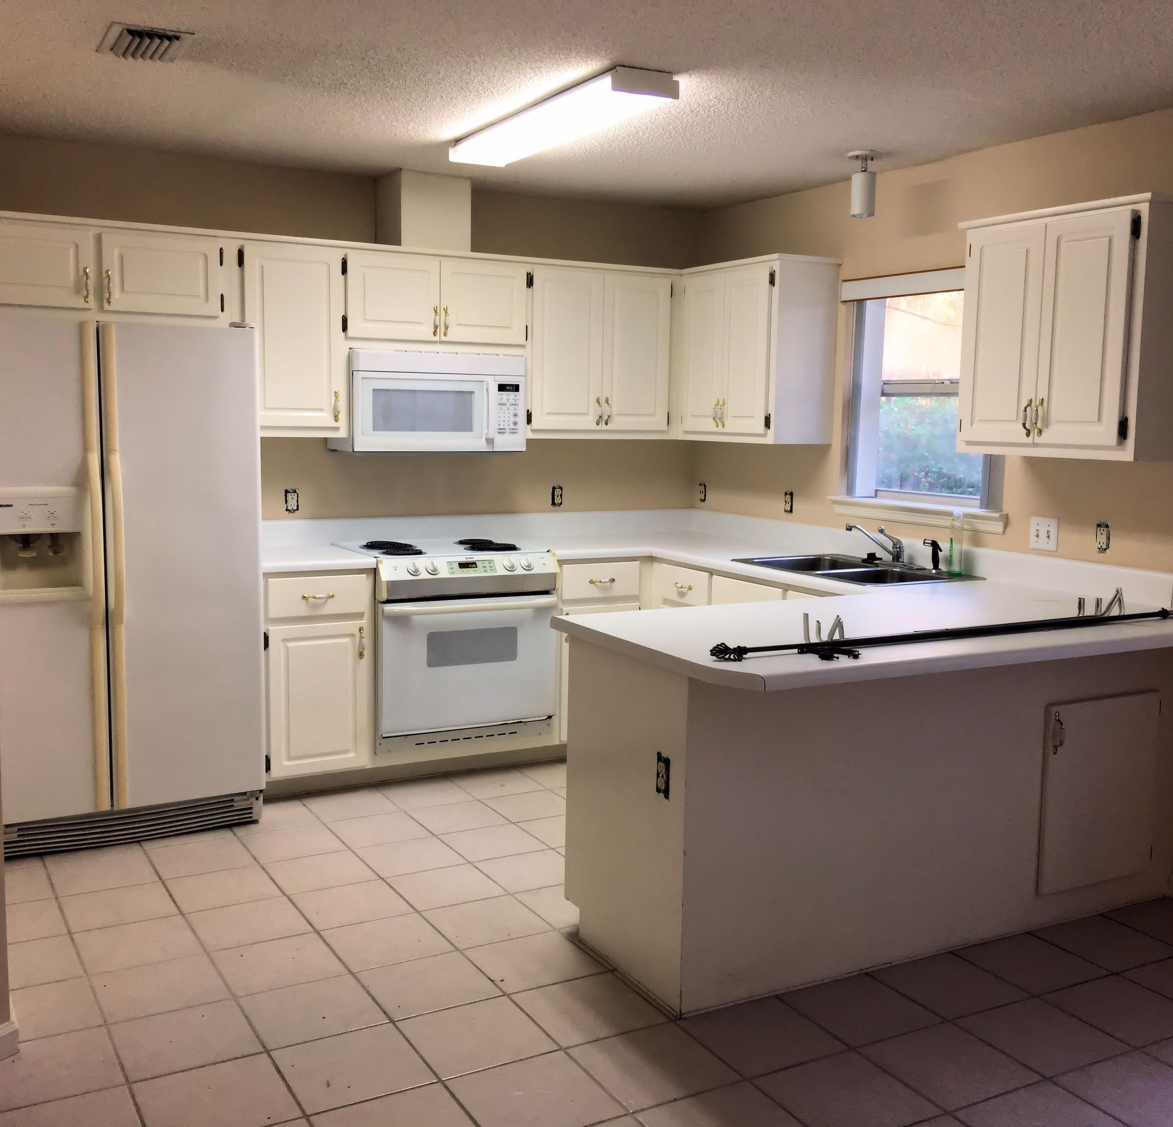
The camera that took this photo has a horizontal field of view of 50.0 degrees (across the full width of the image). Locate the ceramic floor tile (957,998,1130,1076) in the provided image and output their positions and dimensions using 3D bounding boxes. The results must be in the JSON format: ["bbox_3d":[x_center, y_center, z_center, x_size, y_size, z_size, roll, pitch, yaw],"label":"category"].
[{"bbox_3d":[1.105,1.149,3.060,0.295,0.010,0.295,-3,8,-29],"label":"ceramic floor tile"}]

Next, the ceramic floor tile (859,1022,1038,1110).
[{"bbox_3d":[0.838,1.161,2.912,0.291,0.010,0.291,-3,8,-29],"label":"ceramic floor tile"}]

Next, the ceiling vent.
[{"bbox_3d":[-1.228,-1.444,3.501,0.220,0.018,0.324,-3,8,-29],"label":"ceiling vent"}]

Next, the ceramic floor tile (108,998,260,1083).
[{"bbox_3d":[-0.945,1.124,2.964,0.302,0.010,0.302,-3,7,-29],"label":"ceramic floor tile"}]

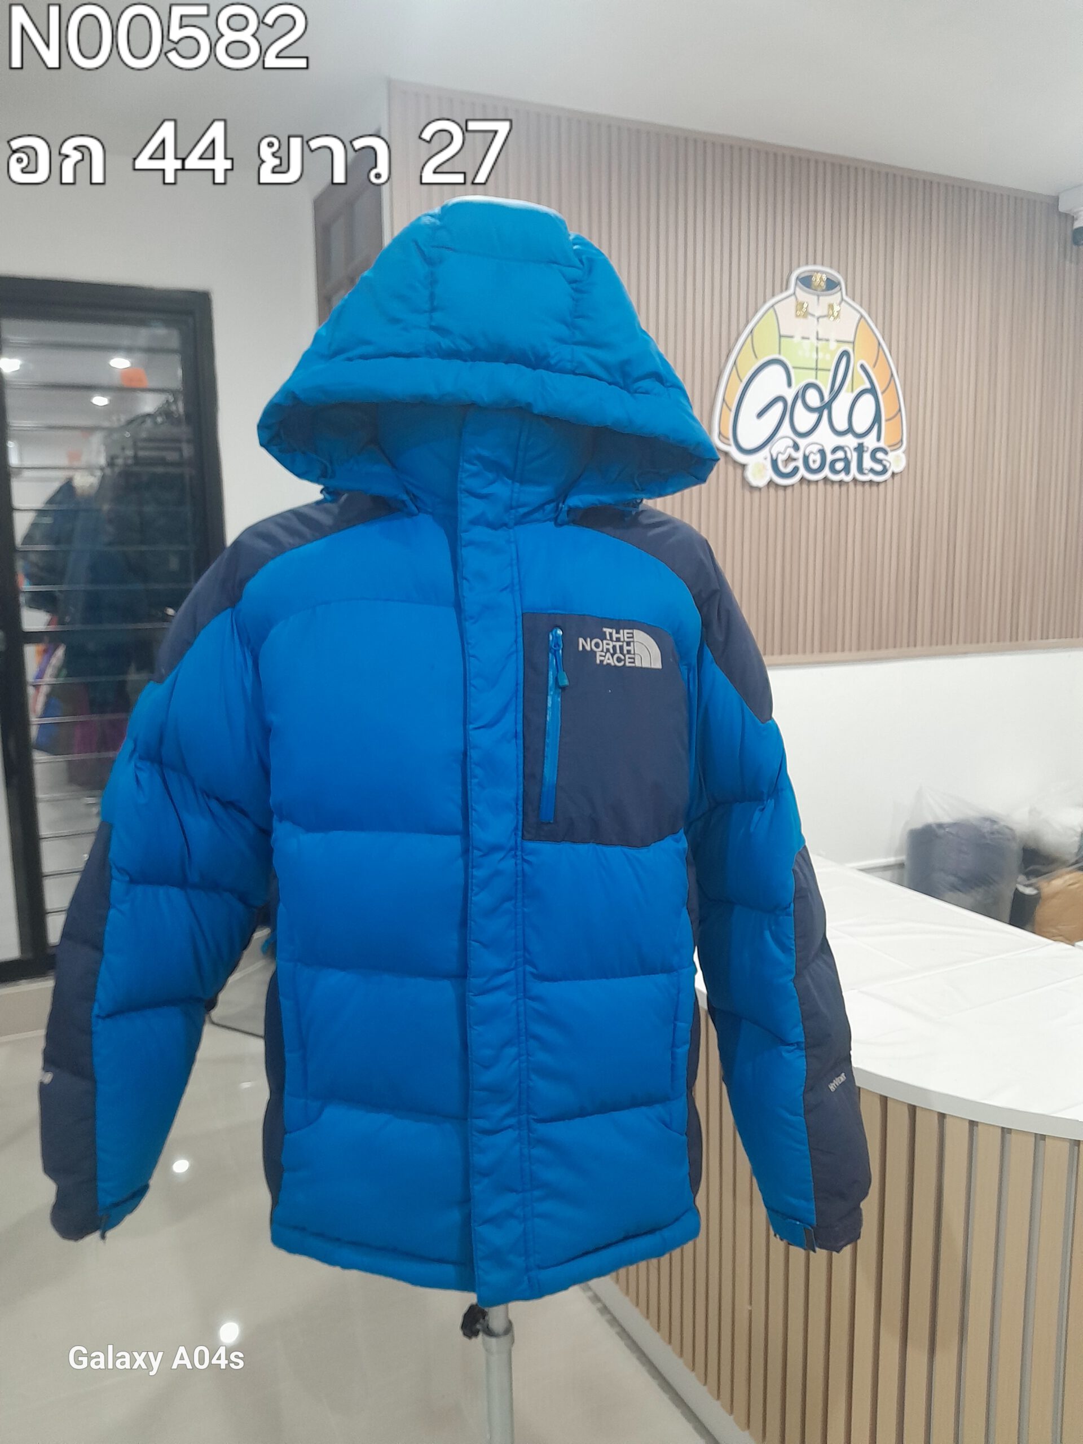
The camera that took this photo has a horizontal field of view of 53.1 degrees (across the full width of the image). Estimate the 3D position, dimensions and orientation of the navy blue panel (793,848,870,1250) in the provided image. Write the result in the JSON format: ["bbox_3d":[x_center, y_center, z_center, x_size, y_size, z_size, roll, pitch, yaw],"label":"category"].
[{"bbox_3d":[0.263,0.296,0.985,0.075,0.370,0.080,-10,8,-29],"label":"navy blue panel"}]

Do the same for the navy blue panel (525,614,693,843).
[{"bbox_3d":[0.053,0.006,0.885,0.145,0.190,0.045,-2,7,-13],"label":"navy blue panel"}]

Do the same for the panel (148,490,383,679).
[{"bbox_3d":[-0.238,-0.118,0.960,0.200,0.160,0.140,1,7,8],"label":"panel"}]

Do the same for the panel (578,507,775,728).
[{"bbox_3d":[0.116,-0.094,0.960,0.165,0.180,0.140,-2,8,-15],"label":"panel"}]

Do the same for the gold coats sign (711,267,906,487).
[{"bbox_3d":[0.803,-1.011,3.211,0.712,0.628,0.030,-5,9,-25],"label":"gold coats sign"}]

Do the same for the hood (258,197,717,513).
[{"bbox_3d":[-0.045,-0.310,0.920,0.370,0.265,0.270,-1,7,-4],"label":"hood"}]

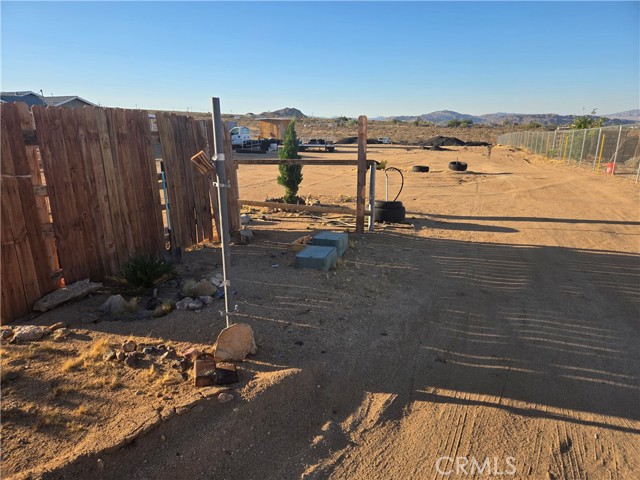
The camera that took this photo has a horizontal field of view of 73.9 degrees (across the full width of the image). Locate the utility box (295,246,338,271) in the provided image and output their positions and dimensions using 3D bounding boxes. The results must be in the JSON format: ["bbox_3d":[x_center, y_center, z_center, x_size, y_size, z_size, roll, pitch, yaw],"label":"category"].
[{"bbox_3d":[-0.036,0.223,5.300,0.390,0.150,0.440,4,16,13],"label":"utility box"}]

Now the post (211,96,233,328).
[{"bbox_3d":[-0.777,-0.138,3.358,0.060,1.900,0.060,0,15,0],"label":"post"}]

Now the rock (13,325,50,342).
[{"bbox_3d":[-2.365,0.747,3.472,0.270,0.100,0.170,-6,16,-19],"label":"rock"}]

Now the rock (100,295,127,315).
[{"bbox_3d":[-1.943,0.607,4.030,0.250,0.170,0.210,0,15,0],"label":"rock"}]

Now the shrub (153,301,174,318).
[{"bbox_3d":[-1.461,0.654,3.970,0.210,0.140,0.190,0,15,0],"label":"shrub"}]

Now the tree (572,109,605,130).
[{"bbox_3d":[13.085,-5.008,20.803,1.500,2.500,1.500,7,17,26],"label":"tree"}]

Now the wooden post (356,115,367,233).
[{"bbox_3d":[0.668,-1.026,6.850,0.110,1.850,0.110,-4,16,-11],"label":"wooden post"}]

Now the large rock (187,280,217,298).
[{"bbox_3d":[-1.216,0.491,4.345,0.280,0.130,0.220,-5,16,-15],"label":"large rock"}]

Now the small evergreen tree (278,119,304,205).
[{"bbox_3d":[-0.709,-1.787,9.870,0.530,1.880,0.530,0,15,0],"label":"small evergreen tree"}]

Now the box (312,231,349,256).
[{"bbox_3d":[0.155,0.052,5.850,0.400,0.190,0.410,4,16,13],"label":"box"}]

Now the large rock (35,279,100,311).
[{"bbox_3d":[-2.518,0.530,4.258,0.220,0.120,0.650,6,16,22],"label":"large rock"}]

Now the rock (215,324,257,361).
[{"bbox_3d":[-0.629,0.741,3.127,0.290,0.260,0.130,-3,15,-9],"label":"rock"}]

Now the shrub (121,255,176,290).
[{"bbox_3d":[-1.916,0.357,4.750,0.620,0.370,0.560,0,15,0],"label":"shrub"}]

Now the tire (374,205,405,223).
[{"bbox_3d":[1.265,-0.474,7.850,0.630,0.260,0.630,0,15,0],"label":"tire"}]

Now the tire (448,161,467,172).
[{"bbox_3d":[5.147,-2.724,15.800,0.680,0.230,0.680,0,15,0],"label":"tire"}]

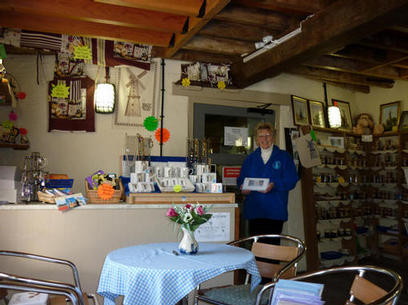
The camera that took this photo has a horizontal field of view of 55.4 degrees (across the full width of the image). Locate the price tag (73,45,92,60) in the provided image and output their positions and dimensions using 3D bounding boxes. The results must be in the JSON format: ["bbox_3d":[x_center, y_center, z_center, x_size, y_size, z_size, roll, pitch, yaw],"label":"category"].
[{"bbox_3d":[-1.213,-0.999,3.880,0.190,0.155,0.010,2,-5,-18],"label":"price tag"}]

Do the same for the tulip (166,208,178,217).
[{"bbox_3d":[-0.157,0.300,1.940,0.058,0.046,0.052,1,-5,0],"label":"tulip"}]

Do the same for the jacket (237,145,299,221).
[{"bbox_3d":[0.615,0.290,3.760,0.590,0.730,0.360,0,-5,7],"label":"jacket"}]

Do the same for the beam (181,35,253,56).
[{"bbox_3d":[0.150,-1.143,4.160,0.860,0.160,0.080,2,-5,-18],"label":"beam"}]

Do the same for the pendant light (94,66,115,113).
[{"bbox_3d":[-0.922,-0.575,3.600,0.185,0.420,0.185,2,-4,-16],"label":"pendant light"}]

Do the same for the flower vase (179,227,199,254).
[{"bbox_3d":[-0.073,0.415,1.830,0.090,0.130,0.090,1,-4,0],"label":"flower vase"}]

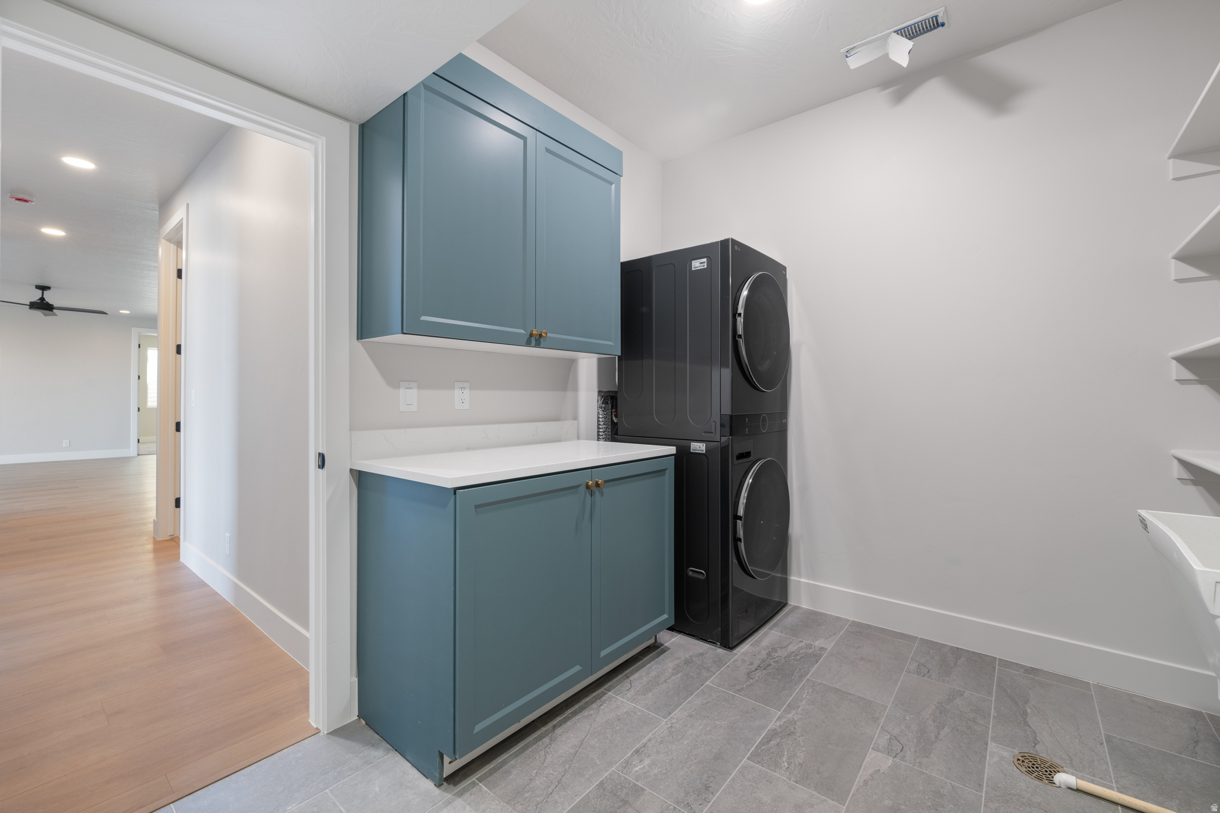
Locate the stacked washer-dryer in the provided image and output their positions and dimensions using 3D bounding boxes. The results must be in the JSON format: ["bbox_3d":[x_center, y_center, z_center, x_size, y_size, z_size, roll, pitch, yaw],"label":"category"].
[{"bbox_3d":[0.515,0.166,2.775,0.750,1.880,0.684,1,1,39],"label":"stacked washer-dryer"}]

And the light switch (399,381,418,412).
[{"bbox_3d":[-0.774,-0.038,1.964,0.008,0.116,0.072,1,1,39],"label":"light switch"}]

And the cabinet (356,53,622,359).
[{"bbox_3d":[-0.417,-0.729,2.126,0.332,0.980,1.109,1,1,39],"label":"cabinet"}]

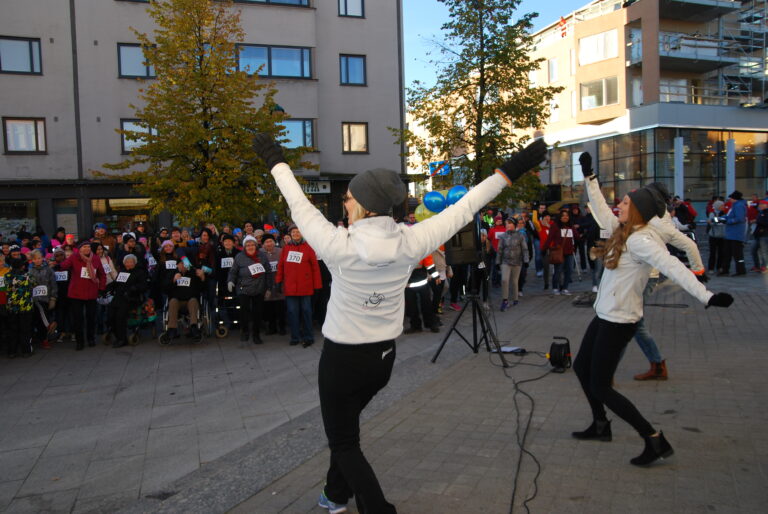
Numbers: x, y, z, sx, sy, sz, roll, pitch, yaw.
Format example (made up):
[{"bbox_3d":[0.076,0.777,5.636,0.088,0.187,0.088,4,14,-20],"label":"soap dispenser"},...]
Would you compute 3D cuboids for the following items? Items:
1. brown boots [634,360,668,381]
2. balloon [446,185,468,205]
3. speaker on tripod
[{"bbox_3d":[2.382,1.004,5.136,0.285,0.165,0.100,-1,3,10],"label":"brown boots"},{"bbox_3d":[0.822,-0.682,6.450,0.245,0.260,0.245,-2,3,0],"label":"balloon"},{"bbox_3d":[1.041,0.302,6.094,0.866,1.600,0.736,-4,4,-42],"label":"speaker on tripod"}]

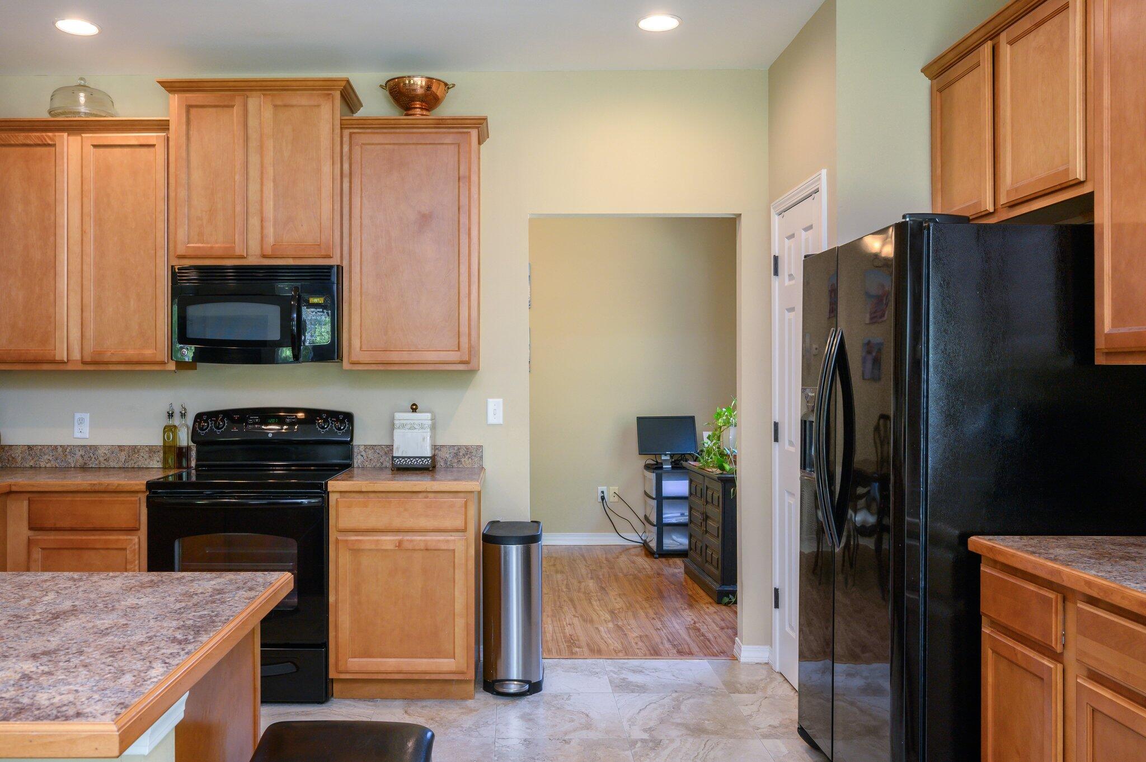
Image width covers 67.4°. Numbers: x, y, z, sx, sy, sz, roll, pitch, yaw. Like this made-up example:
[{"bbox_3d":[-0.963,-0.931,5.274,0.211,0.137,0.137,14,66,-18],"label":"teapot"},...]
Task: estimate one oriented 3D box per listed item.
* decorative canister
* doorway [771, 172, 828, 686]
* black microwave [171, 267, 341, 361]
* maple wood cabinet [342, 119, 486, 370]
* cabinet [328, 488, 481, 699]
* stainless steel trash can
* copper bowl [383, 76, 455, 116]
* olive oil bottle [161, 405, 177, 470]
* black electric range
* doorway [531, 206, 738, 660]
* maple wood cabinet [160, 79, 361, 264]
[{"bbox_3d":[-0.740,0.257,4.000,0.178,0.305,0.165,0,0,-2],"label":"decorative canister"},{"bbox_3d":[1.000,0.247,3.717,0.100,2.160,0.710,0,0,-3],"label":"doorway"},{"bbox_3d":[-1.394,-0.291,3.925,0.750,0.425,0.390,0,0,-2],"label":"black microwave"},{"bbox_3d":[-0.710,-0.606,3.940,0.630,1.110,0.355,0,0,-2],"label":"maple wood cabinet"},{"bbox_3d":[-0.715,0.887,3.815,0.610,0.885,0.610,0,0,-2],"label":"cabinet"},{"bbox_3d":[-0.267,0.990,3.790,0.255,0.680,0.340,0,0,-2],"label":"stainless steel trash can"},{"bbox_3d":[-0.700,-1.260,3.890,0.330,0.190,0.290,0,0,-2],"label":"copper bowl"},{"bbox_3d":[-1.890,0.262,4.030,0.061,0.303,0.061,0,0,-2],"label":"olive oil bottle"},{"bbox_3d":[-1.395,0.728,3.775,0.740,1.200,0.660,0,0,-2],"label":"black electric range"},{"bbox_3d":[0.290,0.265,4.180,1.010,2.135,0.130,0,0,-2],"label":"doorway"},{"bbox_3d":[-1.402,-0.917,3.930,0.810,0.800,0.385,0,0,-2],"label":"maple wood cabinet"}]

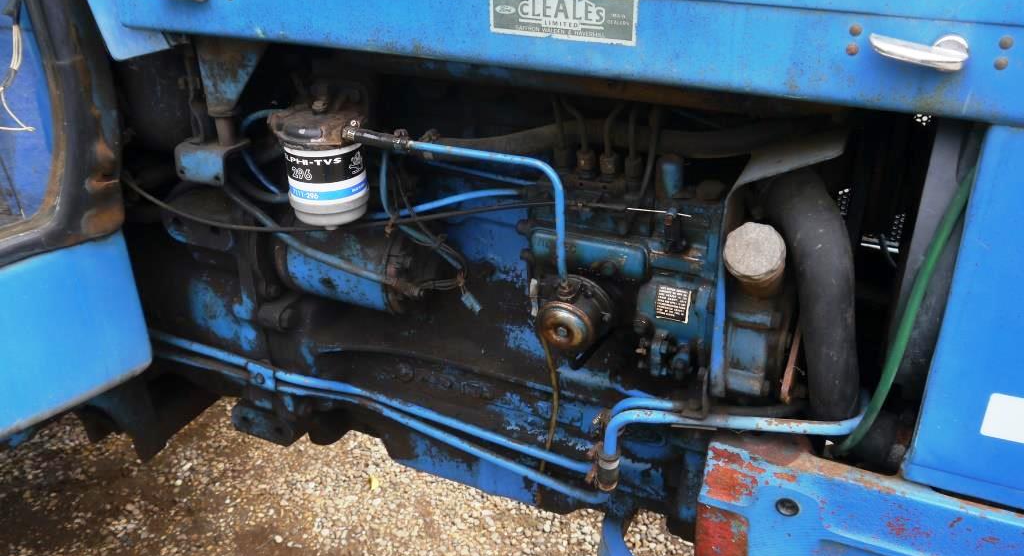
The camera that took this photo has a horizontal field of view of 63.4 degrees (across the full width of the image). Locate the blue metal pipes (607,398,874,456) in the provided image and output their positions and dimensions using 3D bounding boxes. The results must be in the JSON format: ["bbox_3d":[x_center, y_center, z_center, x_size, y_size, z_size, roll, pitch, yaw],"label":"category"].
[{"bbox_3d":[0.230,0.157,0.872,0.248,0.090,0.080,10,30,20],"label":"blue metal pipes"}]

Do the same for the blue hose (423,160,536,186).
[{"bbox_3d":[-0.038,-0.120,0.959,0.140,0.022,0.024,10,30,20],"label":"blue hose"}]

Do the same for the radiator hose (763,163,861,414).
[{"bbox_3d":[0.346,0.029,0.967,0.160,0.315,0.085,10,30,20],"label":"radiator hose"}]

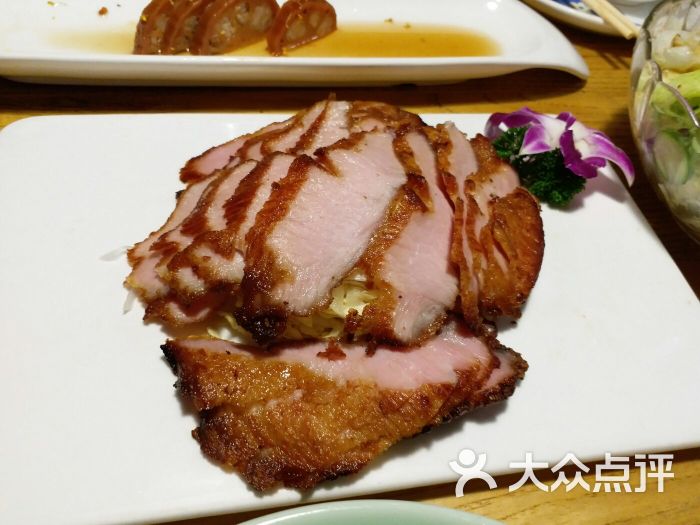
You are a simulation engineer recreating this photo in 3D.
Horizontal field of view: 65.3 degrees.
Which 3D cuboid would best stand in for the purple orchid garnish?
[{"bbox_3d":[0.101,-0.057,0.258,0.066,0.030,0.043,5,51,-5],"label":"purple orchid garnish"}]

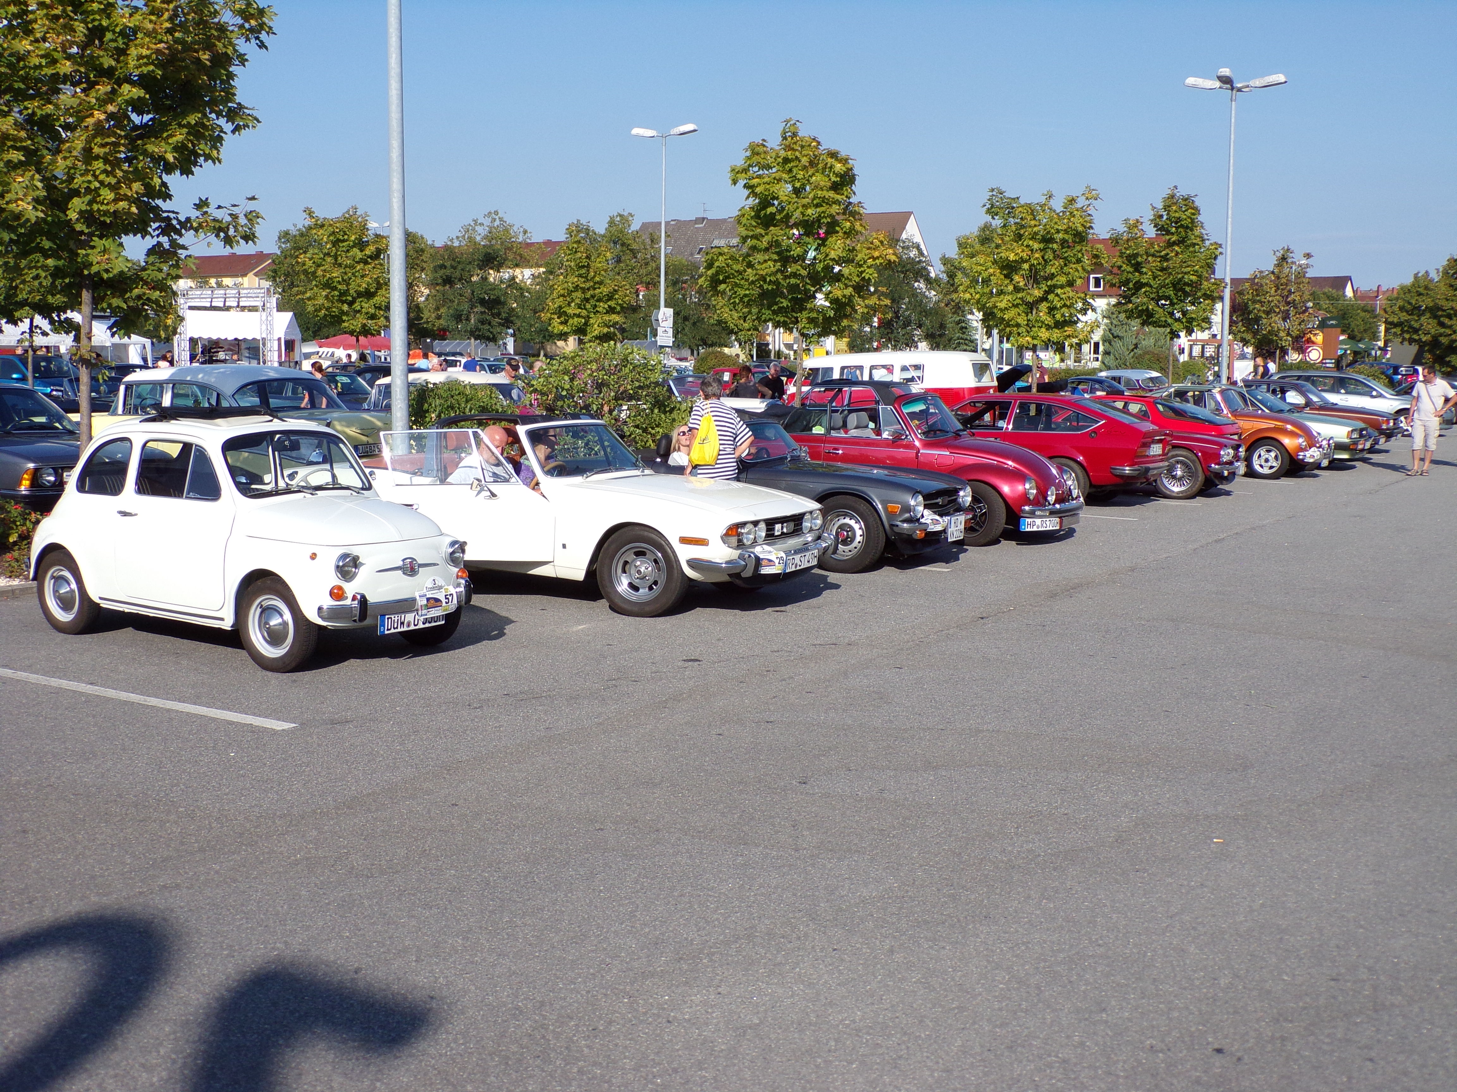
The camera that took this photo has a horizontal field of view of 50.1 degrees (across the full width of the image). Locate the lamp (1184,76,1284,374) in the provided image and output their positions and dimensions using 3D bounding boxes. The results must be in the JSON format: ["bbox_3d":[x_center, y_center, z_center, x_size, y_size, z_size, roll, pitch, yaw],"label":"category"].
[{"bbox_3d":[12.871,-7.447,39.994,2.650,9.190,2.650,4,8,33],"label":"lamp"}]

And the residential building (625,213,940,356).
[{"bbox_3d":[2.746,-15.386,100.301,19.500,11.300,10.500,3,7,26],"label":"residential building"}]

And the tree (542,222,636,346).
[{"bbox_3d":[-4.185,-6.615,46.364,2.900,5.950,2.900,0,6,0],"label":"tree"}]

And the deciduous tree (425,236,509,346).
[{"bbox_3d":[-10.554,-8.971,63.043,3.500,6.820,3.500,4,8,33],"label":"deciduous tree"}]

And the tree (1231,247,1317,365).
[{"bbox_3d":[15.778,-5.949,44.696,2.600,5.180,2.600,4,8,33],"label":"tree"}]

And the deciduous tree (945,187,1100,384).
[{"bbox_3d":[5.694,-4.171,29.226,2.900,5.040,2.900,4,8,33],"label":"deciduous tree"}]

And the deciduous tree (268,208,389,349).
[{"bbox_3d":[-9.496,-5.502,38.237,2.900,5.520,2.900,4,8,33],"label":"deciduous tree"}]

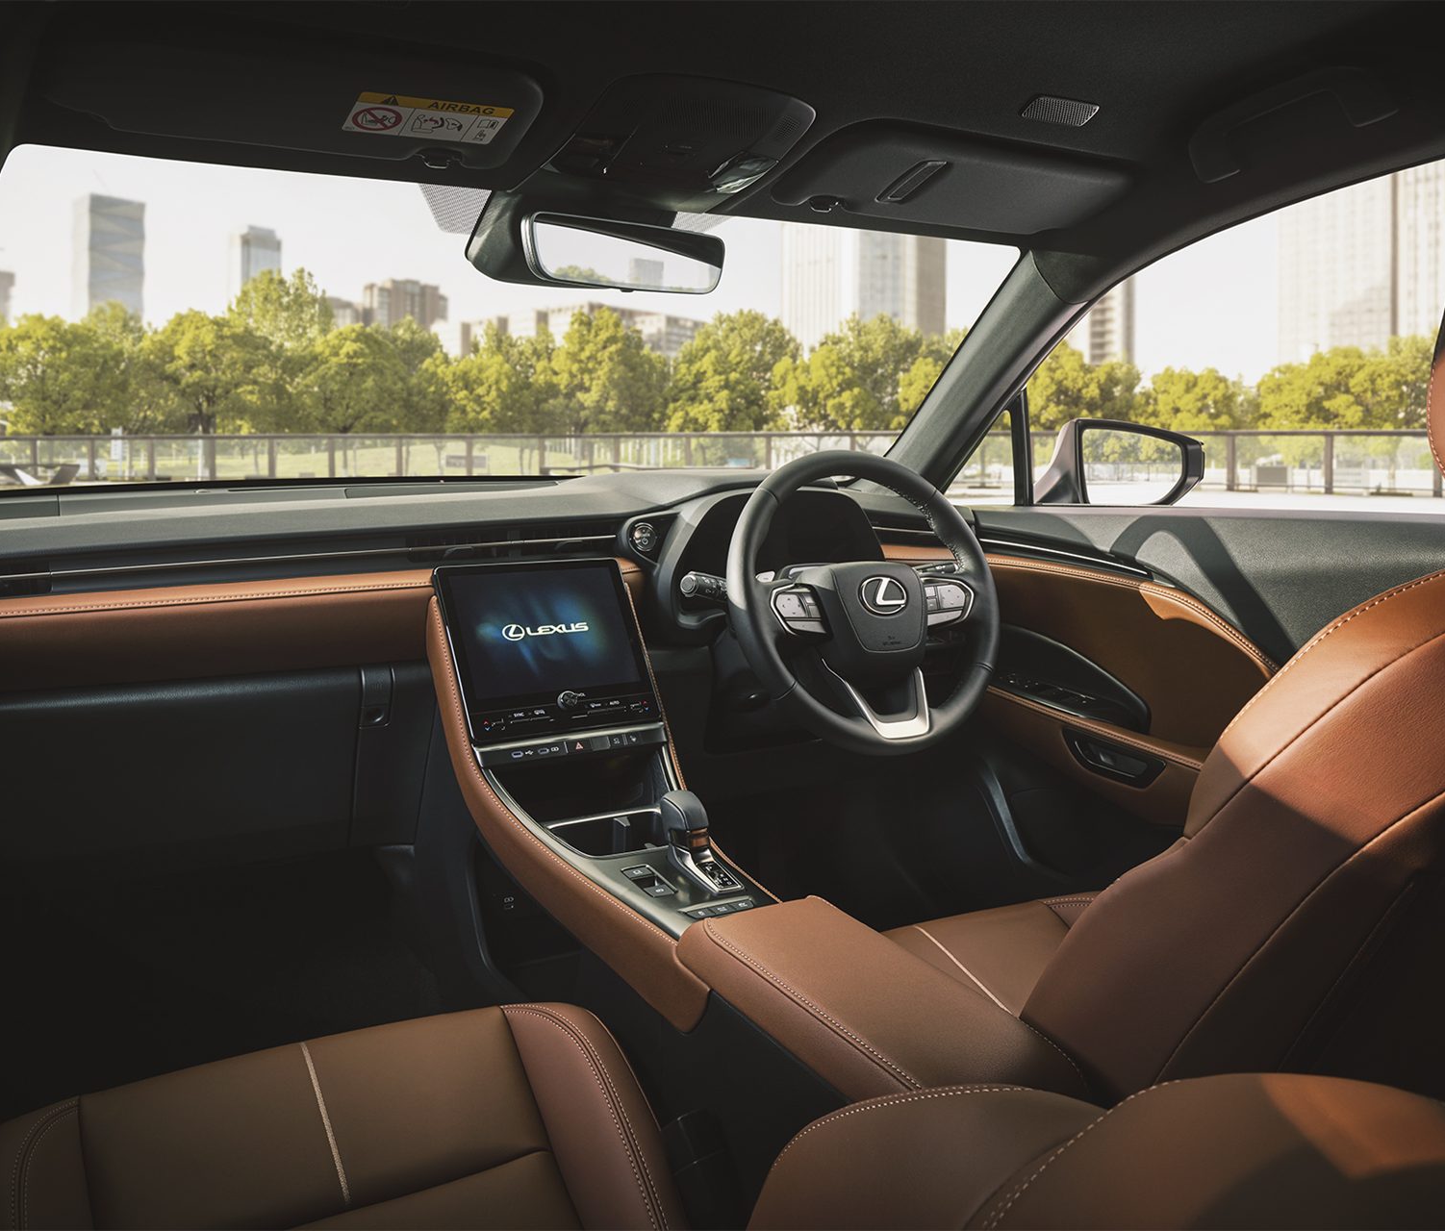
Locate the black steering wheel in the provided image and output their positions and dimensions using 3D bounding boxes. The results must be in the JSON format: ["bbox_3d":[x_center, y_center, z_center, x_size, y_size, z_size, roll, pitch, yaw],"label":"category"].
[{"bbox_3d":[0.166,-0.015,1.476,0.367,0.367,0.100,-4,-12,-26],"label":"black steering wheel"}]

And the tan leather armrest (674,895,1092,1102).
[{"bbox_3d":[0.107,0.280,0.887,0.155,0.065,0.350,-5,8,-27],"label":"tan leather armrest"}]

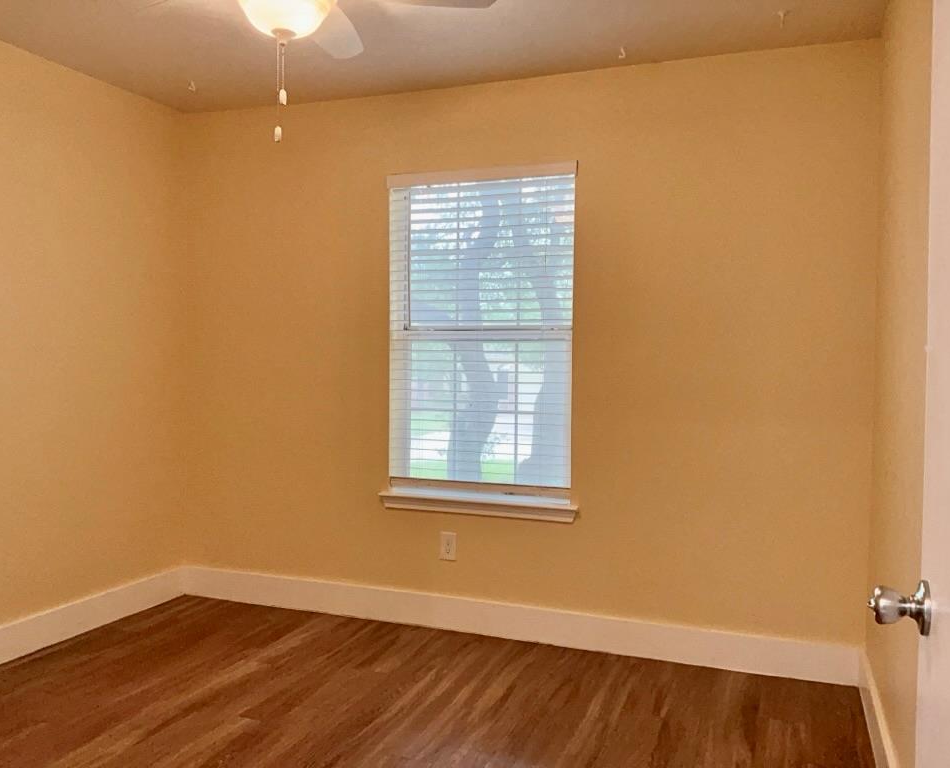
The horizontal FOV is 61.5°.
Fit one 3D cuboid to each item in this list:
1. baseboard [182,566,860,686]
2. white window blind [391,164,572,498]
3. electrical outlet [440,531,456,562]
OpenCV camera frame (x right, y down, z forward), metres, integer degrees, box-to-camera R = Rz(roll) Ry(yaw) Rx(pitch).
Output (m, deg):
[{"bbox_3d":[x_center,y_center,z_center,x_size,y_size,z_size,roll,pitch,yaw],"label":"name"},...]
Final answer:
[{"bbox_3d":[-0.023,1.024,3.508,3.107,0.146,0.018,1,2,21],"label":"baseboard"},{"bbox_3d":[0.018,-0.228,3.493,0.858,1.405,0.090,1,2,21],"label":"white window blind"},{"bbox_3d":[-0.118,0.722,3.542,0.074,0.119,0.012,1,2,21],"label":"electrical outlet"}]

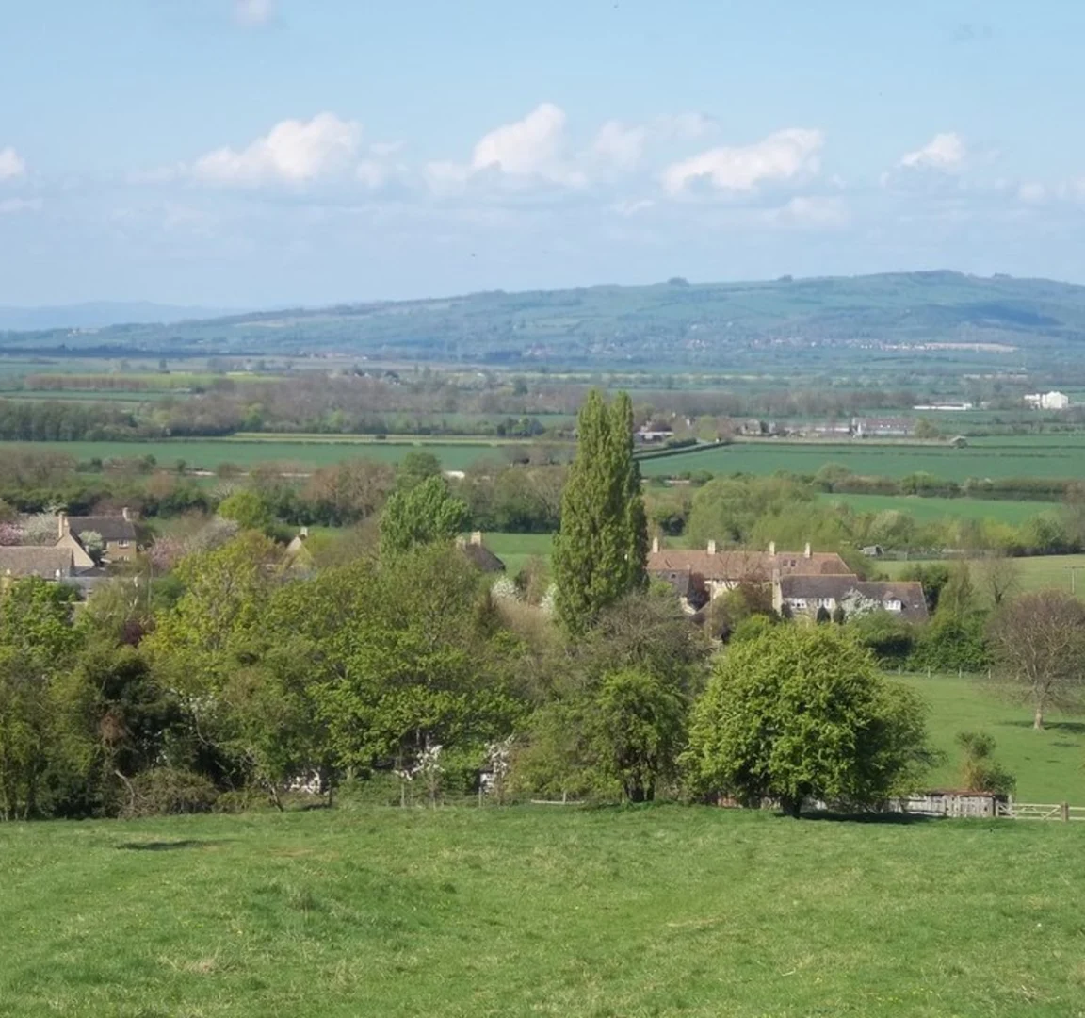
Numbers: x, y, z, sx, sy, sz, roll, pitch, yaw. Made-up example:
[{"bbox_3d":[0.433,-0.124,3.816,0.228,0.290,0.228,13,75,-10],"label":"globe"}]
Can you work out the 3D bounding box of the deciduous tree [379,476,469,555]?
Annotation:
[{"bbox_3d":[-13.780,4.980,405.000,10.360,17.720,9.940,0,3,0],"label":"deciduous tree"}]

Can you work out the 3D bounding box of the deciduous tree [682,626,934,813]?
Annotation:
[{"bbox_3d":[13.670,10.880,180.000,12.620,9.790,12.110,0,3,0],"label":"deciduous tree"}]

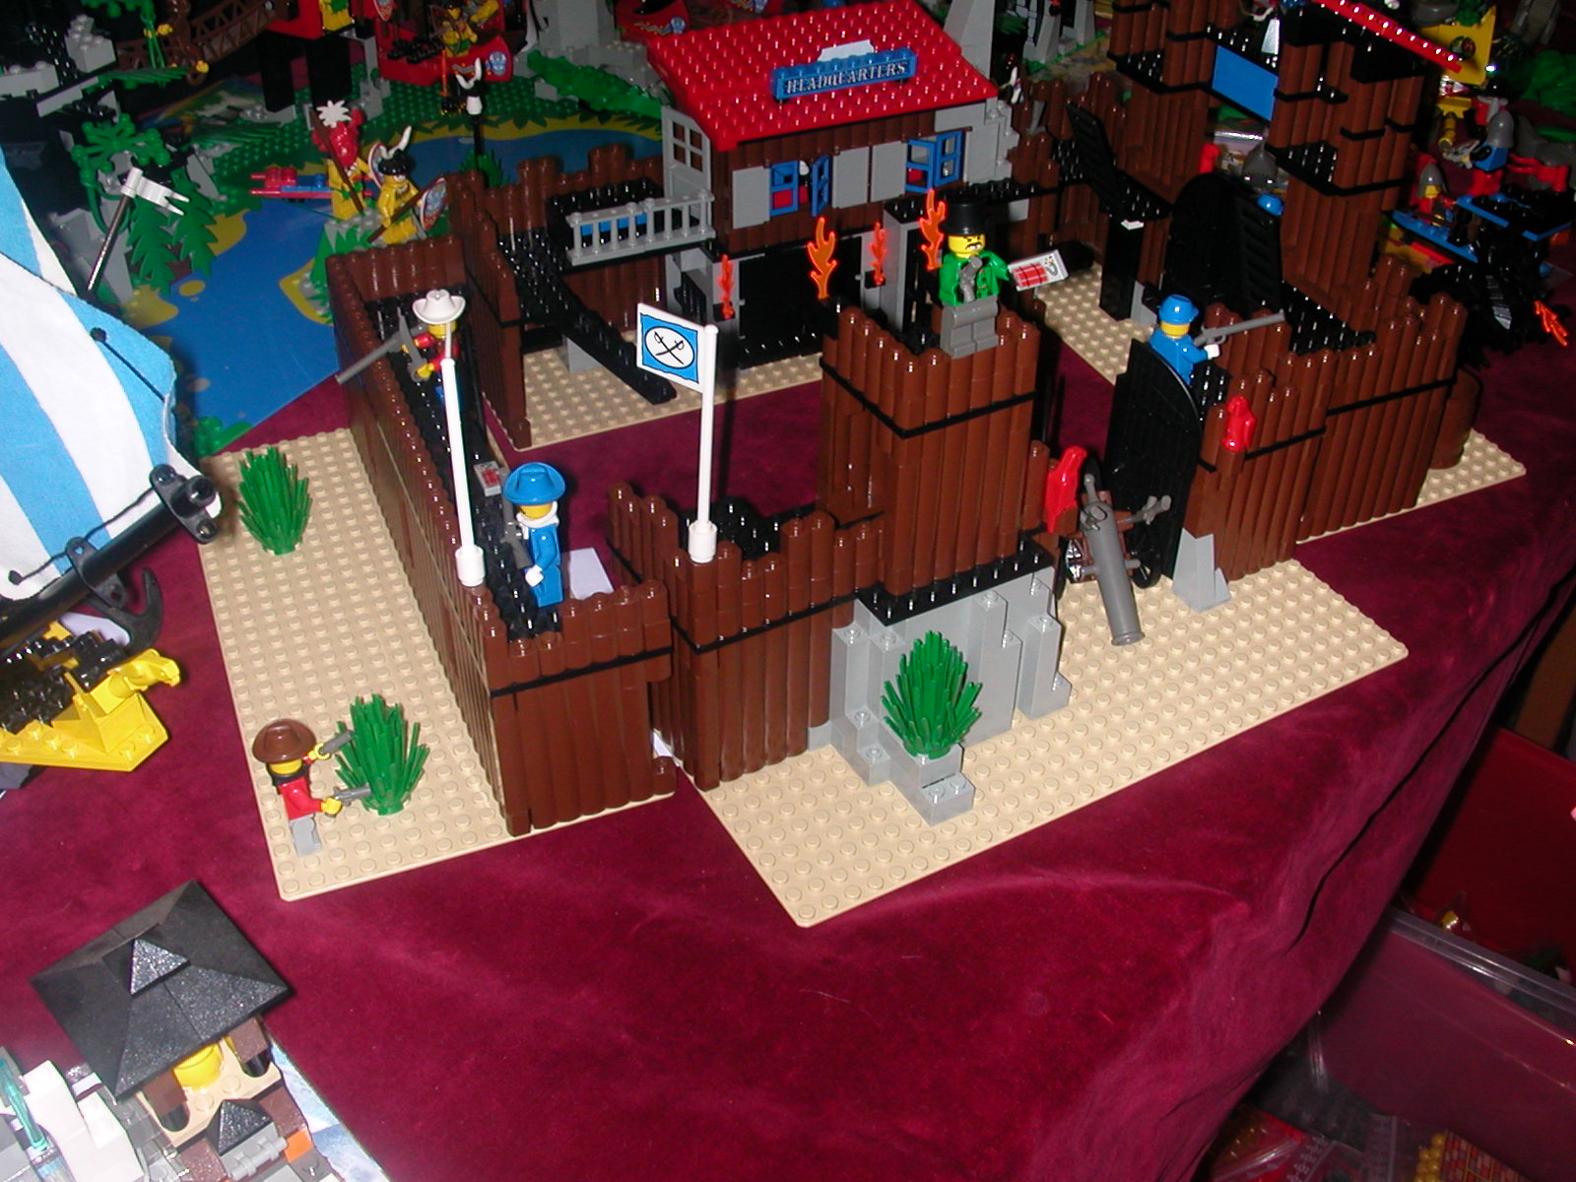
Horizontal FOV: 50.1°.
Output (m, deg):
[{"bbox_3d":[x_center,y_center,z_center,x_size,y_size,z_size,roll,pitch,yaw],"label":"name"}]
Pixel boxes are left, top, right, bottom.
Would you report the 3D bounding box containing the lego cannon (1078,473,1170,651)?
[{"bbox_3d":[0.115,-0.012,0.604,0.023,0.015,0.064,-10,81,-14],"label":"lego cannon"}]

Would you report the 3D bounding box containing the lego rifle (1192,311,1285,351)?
[{"bbox_3d":[0.163,-0.093,0.606,0.047,0.011,0.004,-19,42,-23],"label":"lego rifle"}]

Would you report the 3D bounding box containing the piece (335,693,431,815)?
[{"bbox_3d":[-0.126,0.051,0.519,0.028,0.041,0.028,-14,40,-18],"label":"piece"}]

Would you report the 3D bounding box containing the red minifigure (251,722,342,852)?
[{"bbox_3d":[-0.146,0.059,0.505,0.022,0.044,0.022,-14,40,-18],"label":"red minifigure"}]

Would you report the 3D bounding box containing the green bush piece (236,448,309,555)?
[{"bbox_3d":[-0.190,-0.033,0.626,0.028,0.041,0.028,-14,40,-18],"label":"green bush piece"}]

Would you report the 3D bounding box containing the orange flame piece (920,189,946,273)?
[{"bbox_3d":[0.045,-0.110,0.514,0.010,0.029,0.004,-19,42,-23],"label":"orange flame piece"}]

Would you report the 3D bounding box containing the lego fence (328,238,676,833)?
[{"bbox_3d":[-0.109,-0.037,0.592,0.056,0.090,0.254,-14,40,-18],"label":"lego fence"}]

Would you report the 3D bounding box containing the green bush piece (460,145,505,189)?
[{"bbox_3d":[-0.156,-0.212,0.860,0.028,0.041,0.028,-14,40,-18],"label":"green bush piece"}]

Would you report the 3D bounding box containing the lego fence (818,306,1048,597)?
[{"bbox_3d":[0.040,-0.051,0.522,0.050,0.081,0.056,-19,42,-23],"label":"lego fence"}]

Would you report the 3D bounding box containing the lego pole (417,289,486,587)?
[{"bbox_3d":[-0.091,-0.034,0.466,0.010,0.083,0.010,-14,40,-18],"label":"lego pole"}]

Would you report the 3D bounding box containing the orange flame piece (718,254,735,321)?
[{"bbox_3d":[-0.025,-0.126,0.700,0.004,0.030,0.009,-14,40,-18],"label":"orange flame piece"}]

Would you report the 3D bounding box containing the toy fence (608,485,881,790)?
[{"bbox_3d":[-0.015,0.003,0.542,0.065,0.091,0.064,-19,42,-23],"label":"toy fence"}]

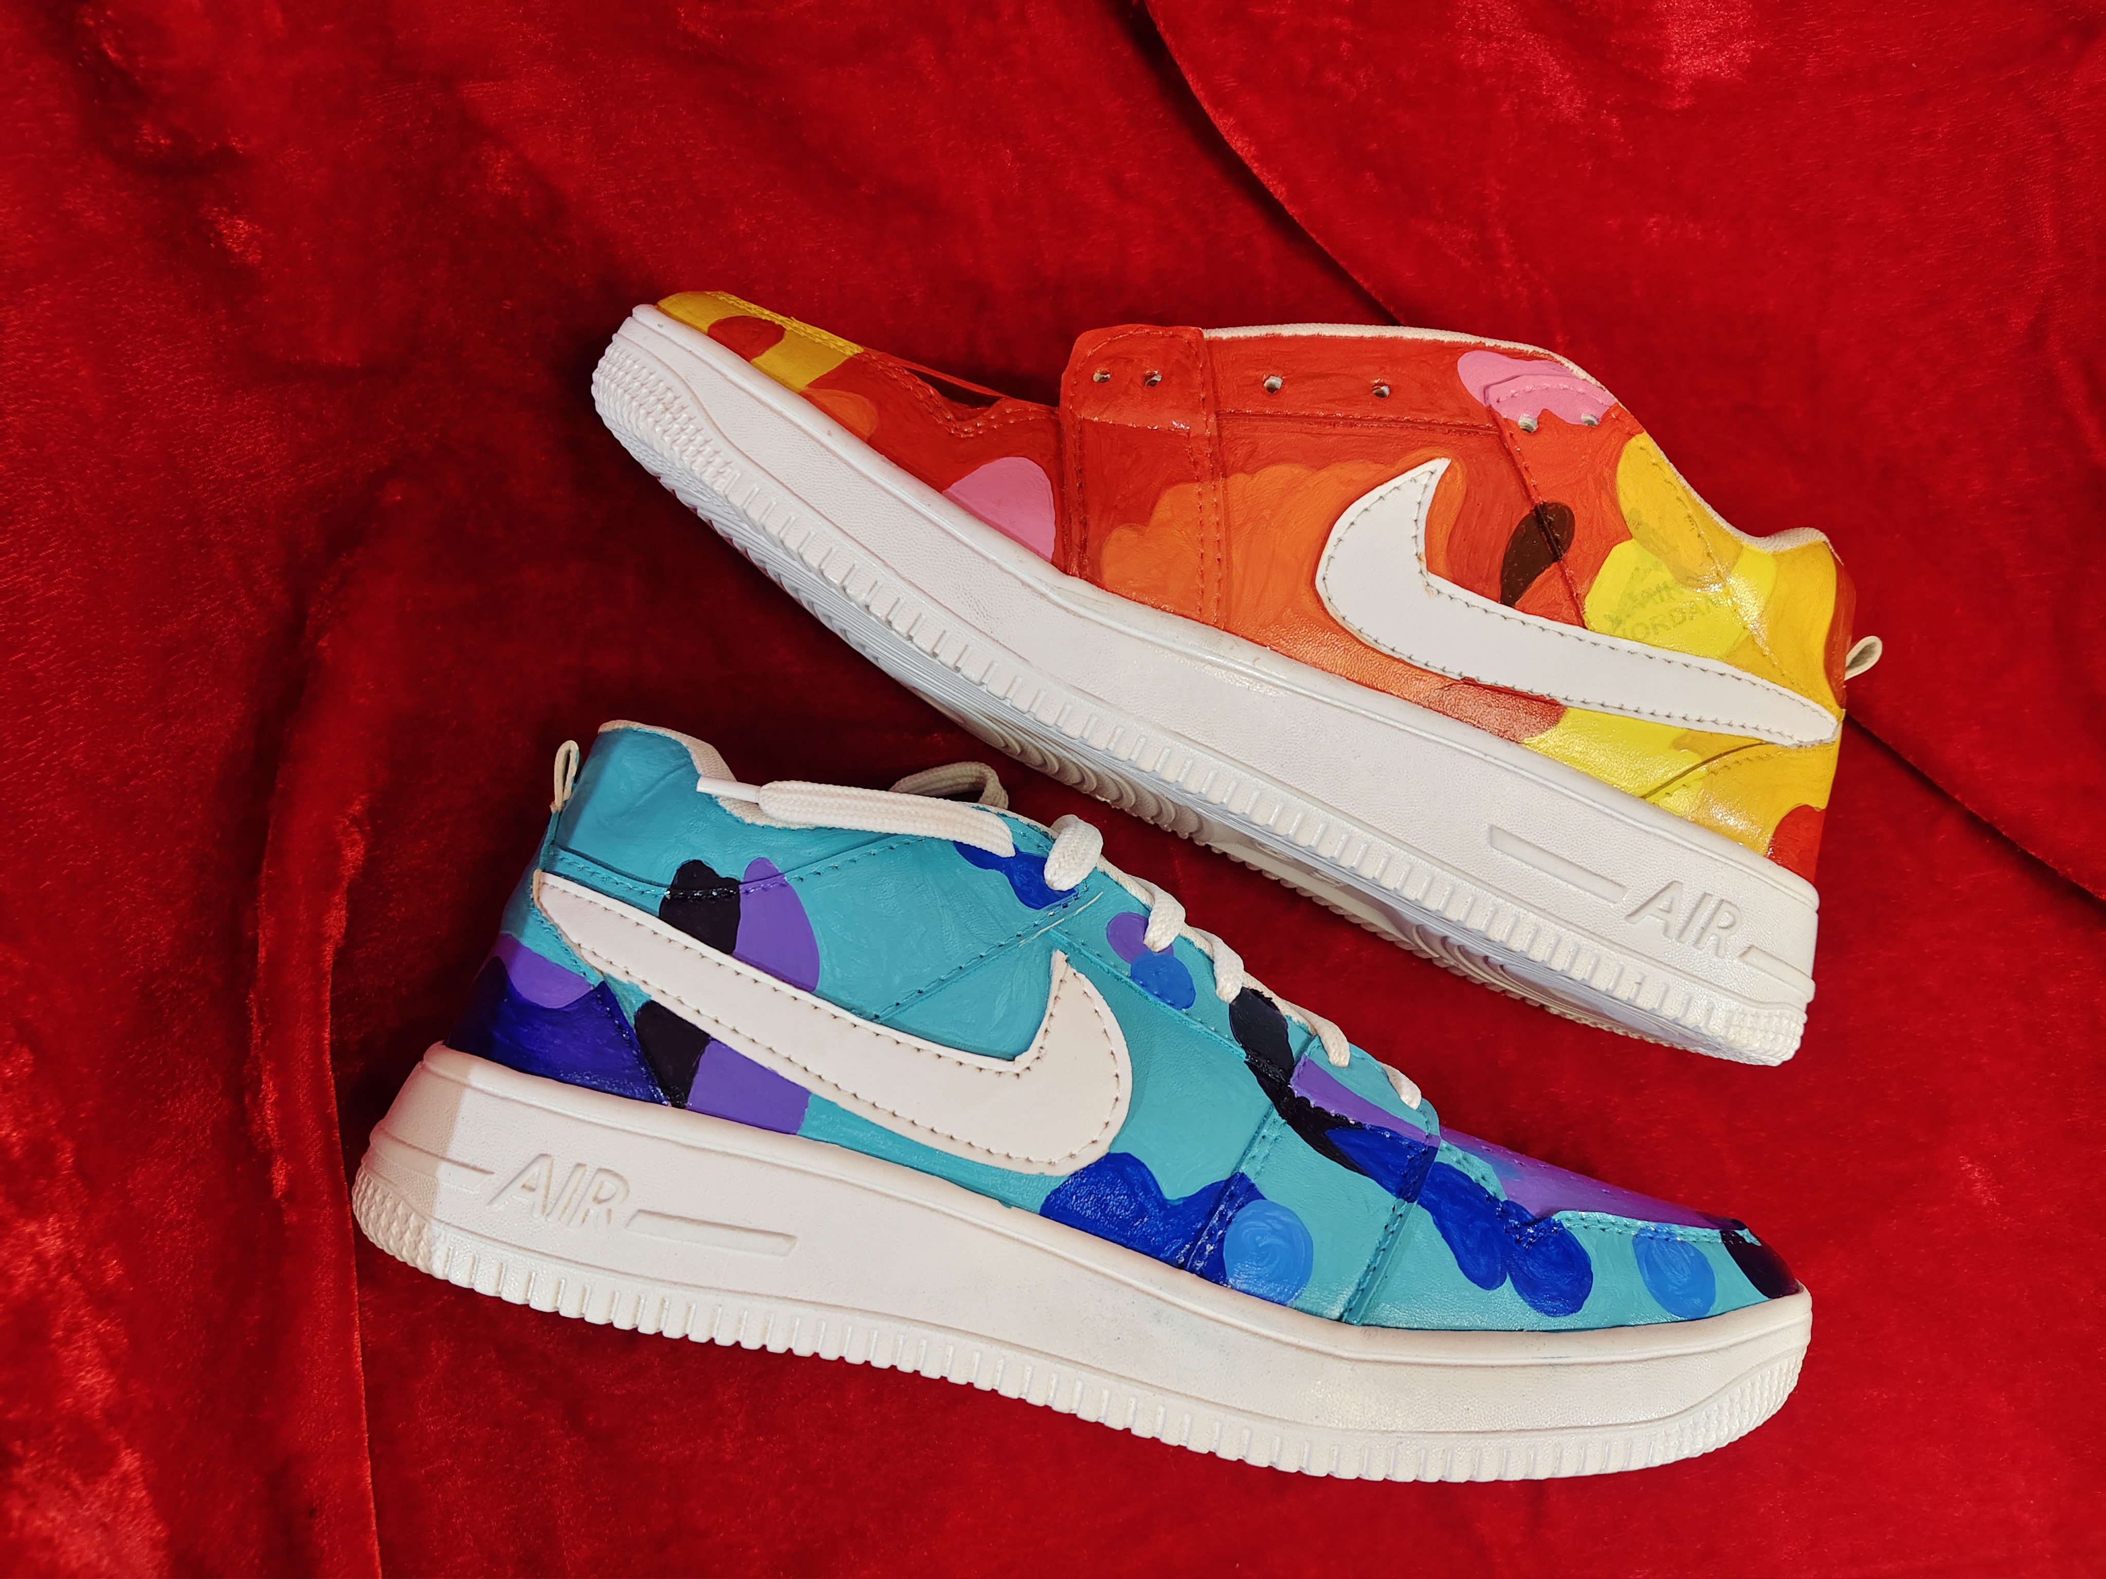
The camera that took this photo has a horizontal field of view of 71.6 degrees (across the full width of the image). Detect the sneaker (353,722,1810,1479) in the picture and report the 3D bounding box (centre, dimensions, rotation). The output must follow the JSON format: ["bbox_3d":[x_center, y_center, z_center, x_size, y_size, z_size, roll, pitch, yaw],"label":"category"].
[{"bbox_3d":[0.021,0.056,0.290,0.288,0.105,0.102,12,92,-6],"label":"sneaker"}]

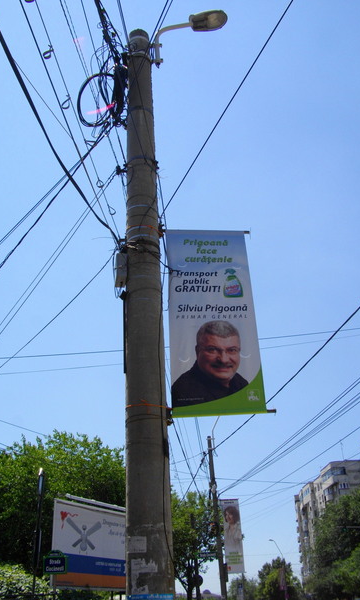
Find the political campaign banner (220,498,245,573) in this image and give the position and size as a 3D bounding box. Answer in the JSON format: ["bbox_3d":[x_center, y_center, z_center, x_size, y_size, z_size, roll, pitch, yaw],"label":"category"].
[{"bbox_3d":[1.919,8.577,20.234,0.700,2.500,0.050,-1,-31,-4],"label":"political campaign banner"}]

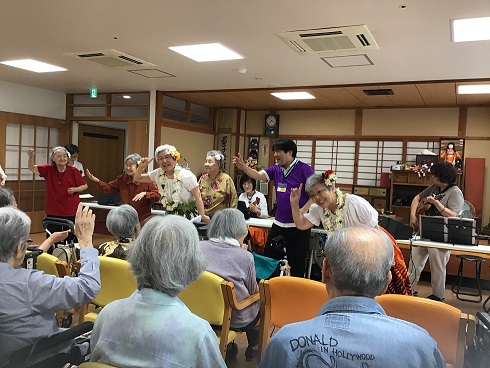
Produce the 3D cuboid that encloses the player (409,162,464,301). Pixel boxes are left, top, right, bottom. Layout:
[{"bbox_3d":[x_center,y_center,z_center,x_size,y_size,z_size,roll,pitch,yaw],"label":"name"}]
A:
[{"bbox_3d":[2.149,0.516,4.921,0.520,1.530,0.420,4,3,38],"label":"player"}]

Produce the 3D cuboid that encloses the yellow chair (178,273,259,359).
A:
[{"bbox_3d":[-0.165,0.874,2.790,0.550,0.760,0.560,4,2,29],"label":"yellow chair"}]

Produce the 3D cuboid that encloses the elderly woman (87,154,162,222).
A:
[{"bbox_3d":[-1.335,0.410,4.776,0.780,1.480,0.420,3,2,9],"label":"elderly woman"}]

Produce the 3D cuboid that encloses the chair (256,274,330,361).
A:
[{"bbox_3d":[0.445,0.909,2.660,0.550,0.760,0.560,4,2,26],"label":"chair"}]

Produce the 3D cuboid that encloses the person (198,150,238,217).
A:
[{"bbox_3d":[-0.295,0.429,4.571,0.460,1.540,0.340,3,2,25],"label":"person"}]

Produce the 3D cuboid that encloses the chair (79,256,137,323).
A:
[{"bbox_3d":[-0.715,0.850,2.875,0.540,0.800,0.560,4,3,30],"label":"chair"}]

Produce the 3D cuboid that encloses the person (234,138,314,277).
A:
[{"bbox_3d":[0.258,0.405,4.072,0.640,1.670,0.450,4,3,37],"label":"person"}]

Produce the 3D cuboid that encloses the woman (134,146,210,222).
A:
[{"bbox_3d":[-0.610,0.432,3.750,0.580,1.530,0.480,3,2,-3],"label":"woman"}]

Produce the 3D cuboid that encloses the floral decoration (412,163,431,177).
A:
[{"bbox_3d":[2.967,-0.244,7.400,0.340,0.240,0.200,4,2,26],"label":"floral decoration"}]

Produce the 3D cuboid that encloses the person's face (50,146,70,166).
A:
[{"bbox_3d":[-1.970,-0.304,4.700,0.180,0.200,0.195,1,3,-40],"label":"person's face"}]

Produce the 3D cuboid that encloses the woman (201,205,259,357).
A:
[{"bbox_3d":[-0.072,0.706,2.853,0.460,1.140,0.750,3,2,25],"label":"woman"}]

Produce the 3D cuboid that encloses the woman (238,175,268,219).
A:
[{"bbox_3d":[0.068,0.533,5.972,0.460,1.250,0.680,3,2,12],"label":"woman"}]

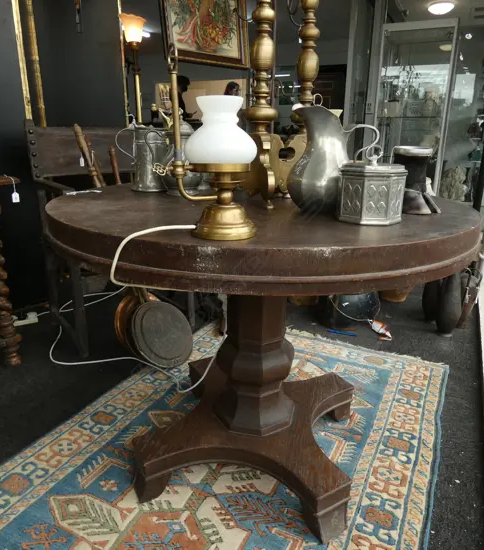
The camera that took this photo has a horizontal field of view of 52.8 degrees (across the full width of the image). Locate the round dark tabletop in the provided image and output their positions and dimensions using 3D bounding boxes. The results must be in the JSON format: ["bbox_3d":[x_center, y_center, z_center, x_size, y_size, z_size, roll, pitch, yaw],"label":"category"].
[{"bbox_3d":[0.047,-0.158,1.261,1.030,0.076,1.030,1,18,0],"label":"round dark tabletop"}]

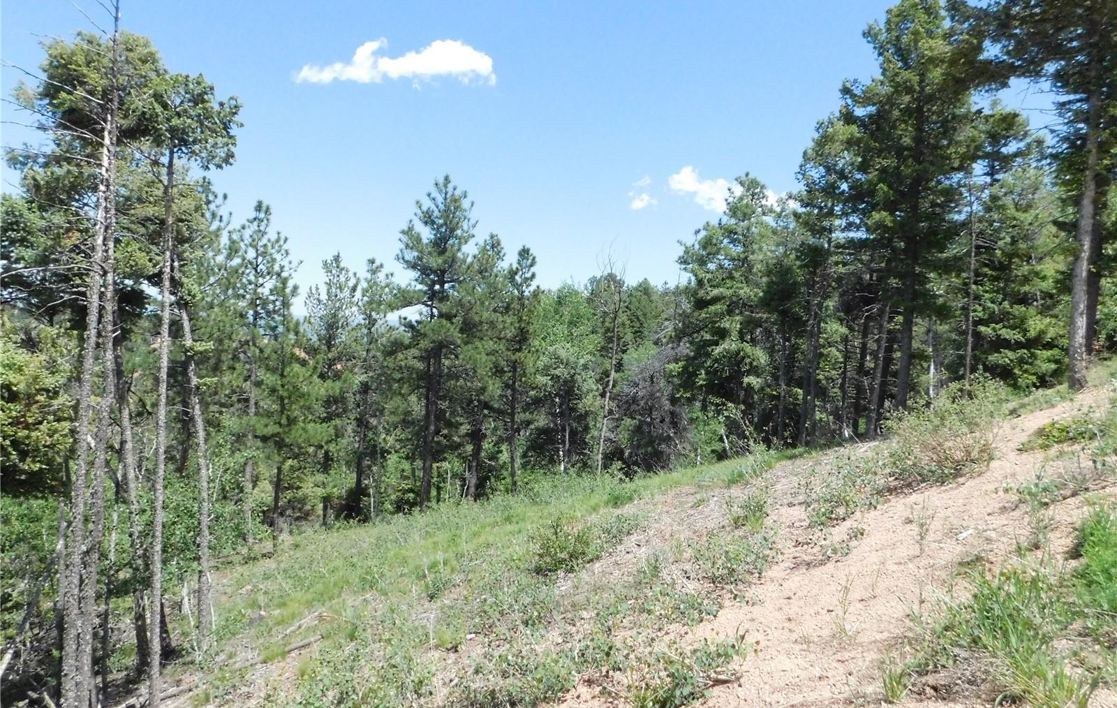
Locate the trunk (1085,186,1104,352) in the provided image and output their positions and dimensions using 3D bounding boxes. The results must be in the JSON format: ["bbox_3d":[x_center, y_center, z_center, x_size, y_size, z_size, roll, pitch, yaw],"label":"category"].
[{"bbox_3d":[12.243,-1.933,16.932,0.279,3.770,0.251,3,3,36],"label":"trunk"}]

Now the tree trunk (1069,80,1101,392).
[{"bbox_3d":[10.229,-2.262,14.394,0.331,6.013,0.331,3,2,35],"label":"tree trunk"}]

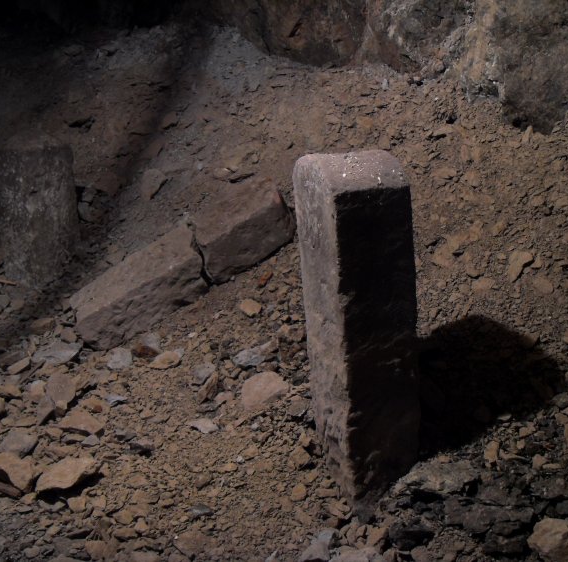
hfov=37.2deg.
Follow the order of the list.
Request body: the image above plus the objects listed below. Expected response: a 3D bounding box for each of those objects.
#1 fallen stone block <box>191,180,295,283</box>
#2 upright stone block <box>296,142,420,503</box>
[{"bbox_3d":[-0.153,-0.183,3.050,0.335,0.178,0.165,-27,50,-13],"label":"fallen stone block"},{"bbox_3d":[0.199,0.118,2.200,0.210,0.875,0.212,-12,16,-24],"label":"upright stone block"}]

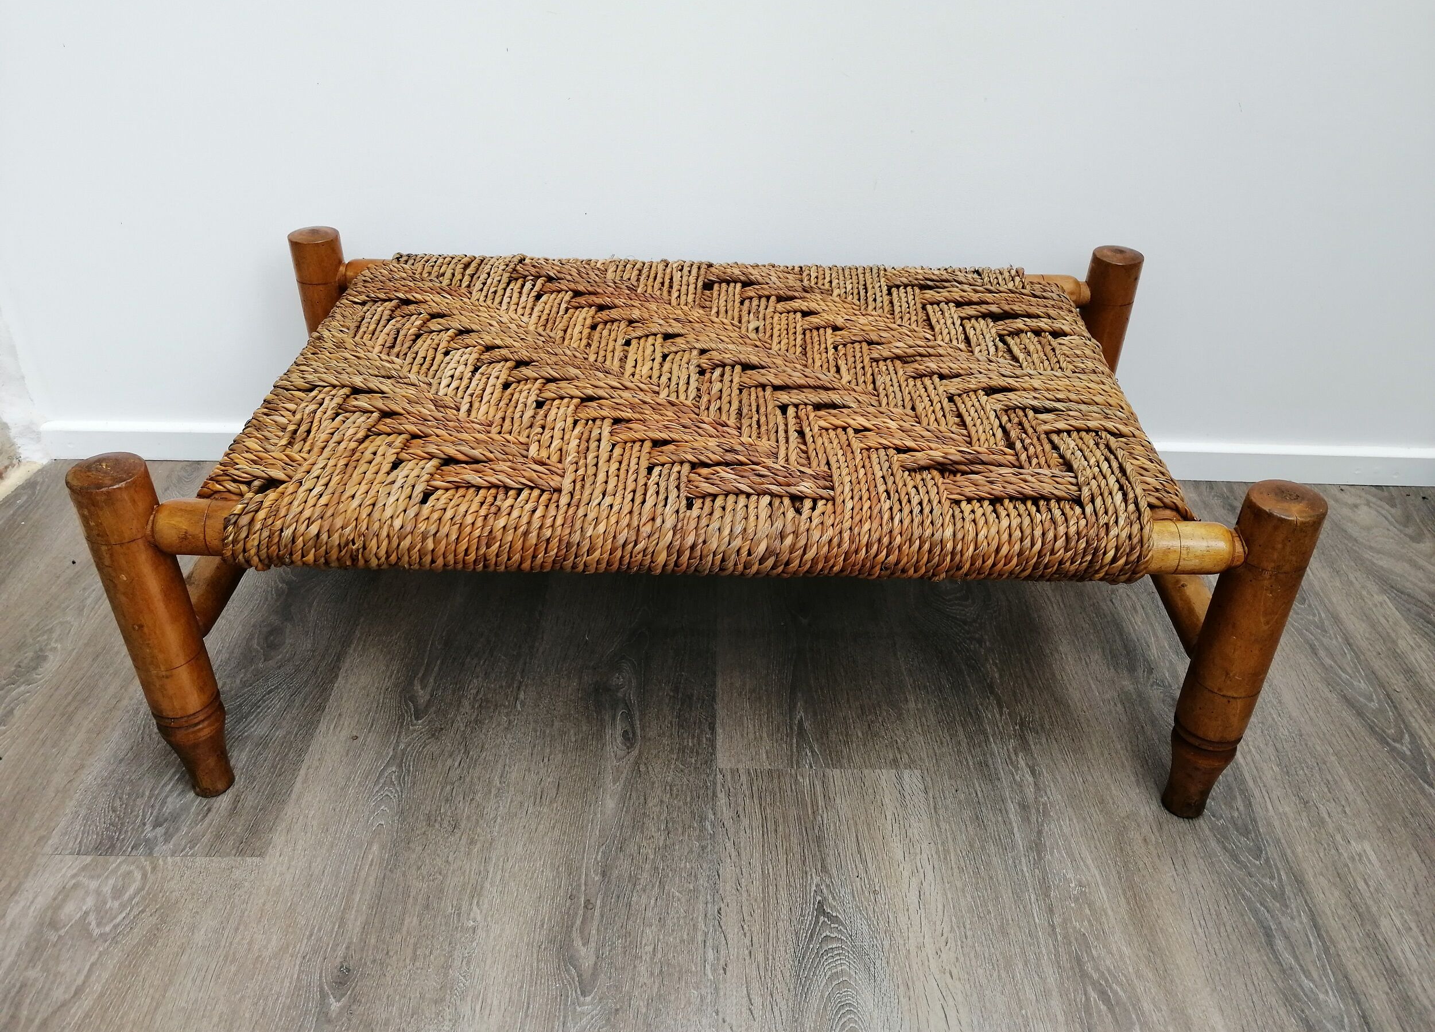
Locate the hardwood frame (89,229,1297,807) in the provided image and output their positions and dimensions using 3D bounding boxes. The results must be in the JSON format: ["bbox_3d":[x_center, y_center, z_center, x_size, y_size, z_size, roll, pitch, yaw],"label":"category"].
[{"bbox_3d":[-0.012,-0.020,1.126,0.938,0.339,0.542,1,34,1],"label":"hardwood frame"}]

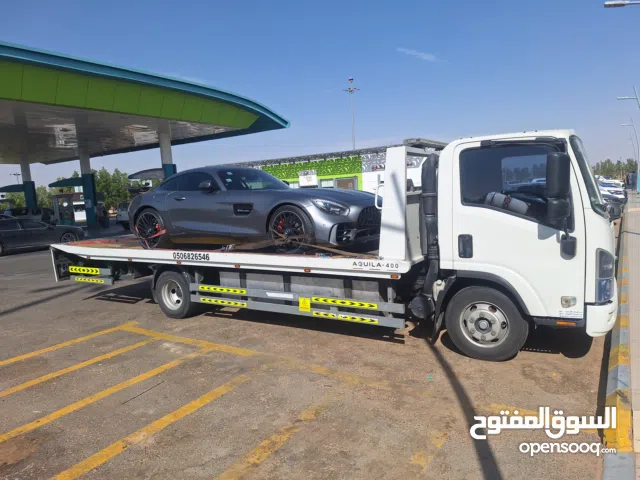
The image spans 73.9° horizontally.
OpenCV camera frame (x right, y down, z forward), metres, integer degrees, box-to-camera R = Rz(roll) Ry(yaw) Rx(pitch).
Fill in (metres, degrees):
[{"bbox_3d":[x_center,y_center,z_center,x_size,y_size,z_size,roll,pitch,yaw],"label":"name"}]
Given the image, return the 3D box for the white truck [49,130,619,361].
[{"bbox_3d":[-0.654,-0.068,6.553,8.570,2.320,2.280,1,7,31],"label":"white truck"}]

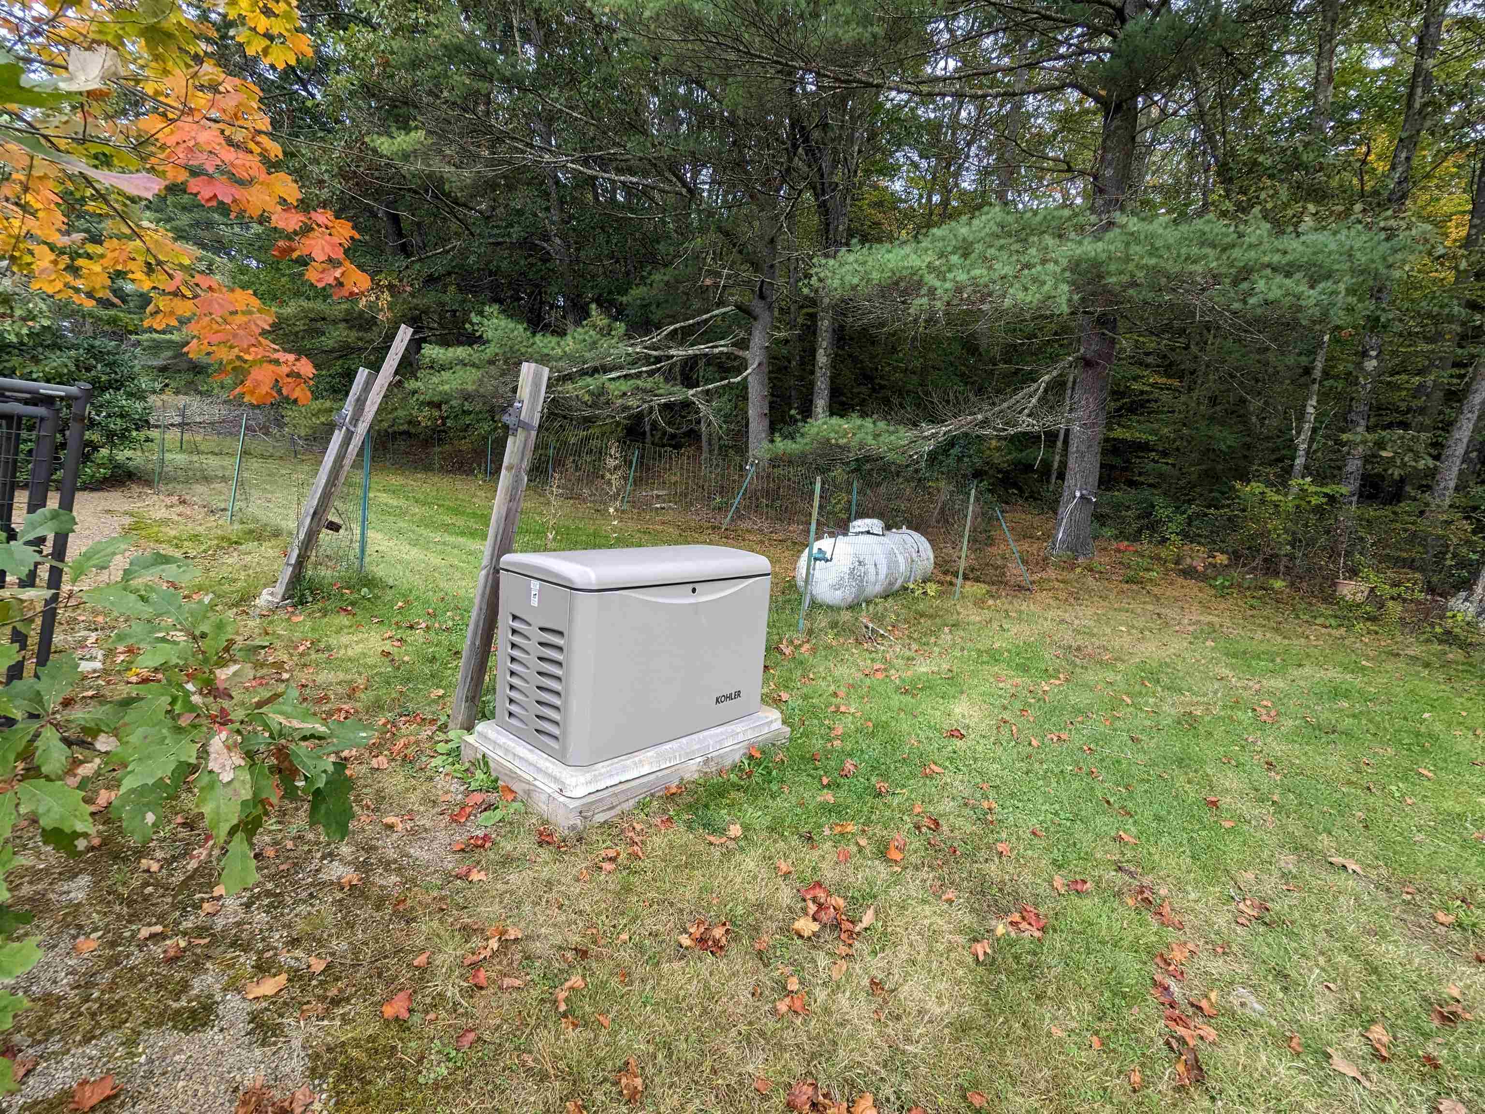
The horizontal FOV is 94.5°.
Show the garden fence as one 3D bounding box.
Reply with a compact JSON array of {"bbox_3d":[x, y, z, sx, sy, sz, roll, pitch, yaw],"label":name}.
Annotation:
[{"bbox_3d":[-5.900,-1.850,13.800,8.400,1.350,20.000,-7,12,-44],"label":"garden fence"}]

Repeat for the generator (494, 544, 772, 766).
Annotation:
[{"bbox_3d":[-0.496,0.385,3.350,0.685,0.800,1.170,10,9,41],"label":"generator"}]

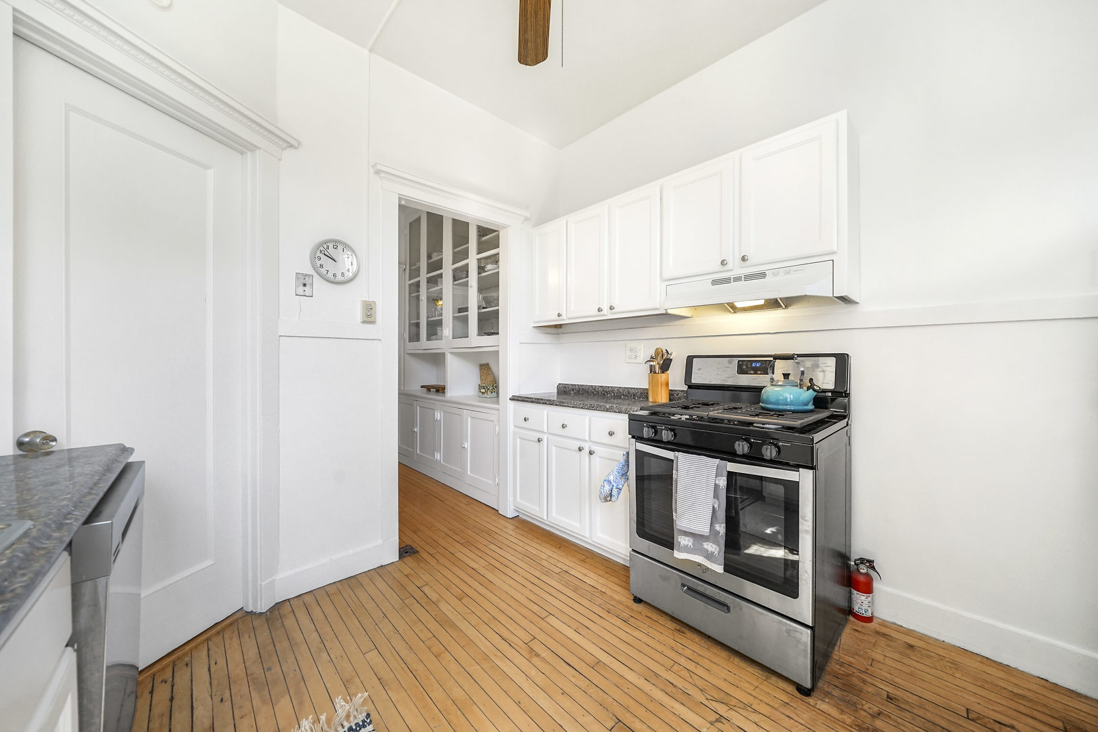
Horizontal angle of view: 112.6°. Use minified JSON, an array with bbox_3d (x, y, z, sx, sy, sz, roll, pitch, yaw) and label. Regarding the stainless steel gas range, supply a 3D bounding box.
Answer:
[{"bbox_3d":[0.868,0.548,1.720,0.685,1.202,0.757,-2,2,-43],"label":"stainless steel gas range"}]

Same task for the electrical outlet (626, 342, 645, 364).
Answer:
[{"bbox_3d":[0.594,-0.088,2.552,0.010,0.134,0.130,-2,2,-45],"label":"electrical outlet"}]

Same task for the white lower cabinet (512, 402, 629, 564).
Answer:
[{"bbox_3d":[0.307,0.691,2.522,0.490,0.860,1.095,-2,2,-45],"label":"white lower cabinet"}]

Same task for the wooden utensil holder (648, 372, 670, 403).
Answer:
[{"bbox_3d":[0.683,0.137,2.264,0.120,0.178,0.120,-2,2,-45],"label":"wooden utensil holder"}]

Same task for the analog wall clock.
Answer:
[{"bbox_3d":[-1.126,-0.554,1.932,0.228,0.226,0.040,-2,2,-42],"label":"analog wall clock"}]

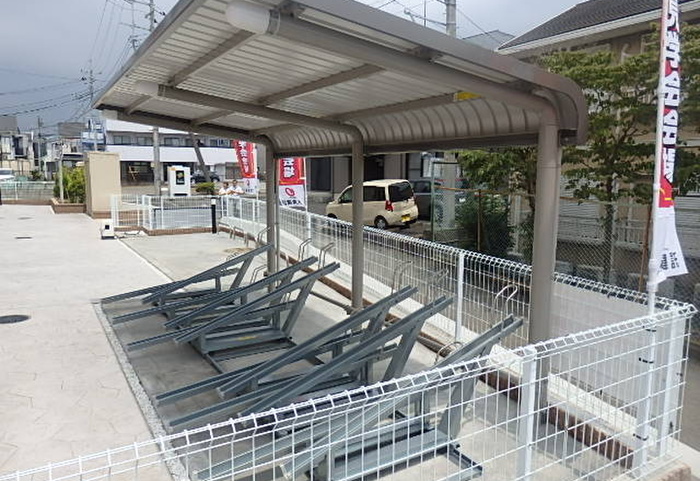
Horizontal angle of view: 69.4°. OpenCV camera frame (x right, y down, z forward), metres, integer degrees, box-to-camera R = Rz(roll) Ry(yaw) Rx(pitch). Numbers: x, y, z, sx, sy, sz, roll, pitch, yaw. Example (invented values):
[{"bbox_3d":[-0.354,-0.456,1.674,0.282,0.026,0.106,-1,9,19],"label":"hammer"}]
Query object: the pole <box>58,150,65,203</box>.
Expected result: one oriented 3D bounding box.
[{"bbox_3d":[-11.820,-2.608,20.738,0.120,2.220,0.120,-3,8,-22],"label":"pole"}]

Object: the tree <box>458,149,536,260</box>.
[{"bbox_3d":[3.237,-1.285,10.523,2.200,3.500,2.100,2,8,17],"label":"tree"}]

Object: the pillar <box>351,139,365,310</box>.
[{"bbox_3d":[0.081,-0.057,4.972,0.115,1.930,0.115,-5,9,-31],"label":"pillar"}]

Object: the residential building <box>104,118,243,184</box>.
[{"bbox_3d":[-17.329,-8.642,50.374,13.000,6.700,7.000,-4,9,-28],"label":"residential building"}]

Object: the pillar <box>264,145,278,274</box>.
[{"bbox_3d":[-1.079,-0.309,6.819,0.115,1.930,0.115,-5,9,-31],"label":"pillar"}]

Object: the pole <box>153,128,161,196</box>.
[{"bbox_3d":[-11.249,-7.915,29.198,0.330,11.490,0.330,-3,8,-22],"label":"pole"}]

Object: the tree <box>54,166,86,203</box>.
[{"bbox_3d":[-11.626,-2.339,21.178,1.450,1.510,1.500,-2,8,-11],"label":"tree"}]

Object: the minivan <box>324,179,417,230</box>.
[{"bbox_3d":[0.670,-1.187,17.198,1.480,1.660,3.400,-7,11,-43],"label":"minivan"}]

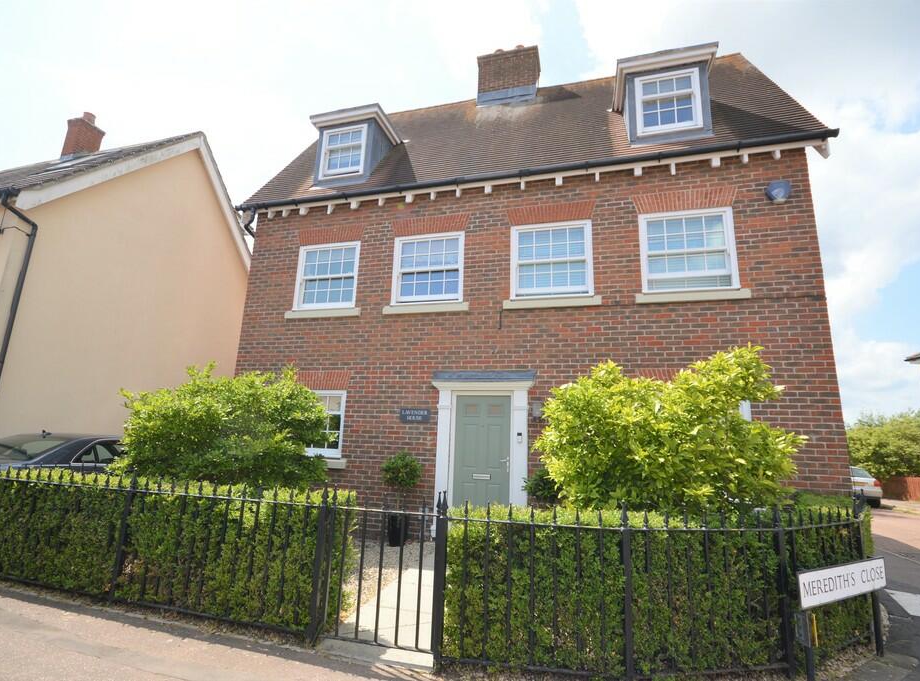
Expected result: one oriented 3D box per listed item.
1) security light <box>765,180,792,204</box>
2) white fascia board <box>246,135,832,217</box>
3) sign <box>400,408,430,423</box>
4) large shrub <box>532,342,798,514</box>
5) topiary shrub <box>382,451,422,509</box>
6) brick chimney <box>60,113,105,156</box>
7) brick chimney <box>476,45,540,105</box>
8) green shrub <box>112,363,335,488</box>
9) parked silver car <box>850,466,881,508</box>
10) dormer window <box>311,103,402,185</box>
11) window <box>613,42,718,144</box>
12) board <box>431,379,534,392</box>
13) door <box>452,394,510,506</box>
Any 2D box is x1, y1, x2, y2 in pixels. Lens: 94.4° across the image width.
[{"bbox_3d":[4.247,-1.957,5.675,0.260,0.320,0.110,-1,-11,15],"label":"security light"},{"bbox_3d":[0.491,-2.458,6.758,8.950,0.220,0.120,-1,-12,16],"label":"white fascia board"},{"bbox_3d":[-0.673,1.137,6.427,0.475,0.190,0.025,-1,-12,16],"label":"sign"},{"bbox_3d":[2.039,1.322,4.336,2.300,2.400,1.750,-1,-12,16],"label":"large shrub"},{"bbox_3d":[-0.831,1.953,6.021,0.610,0.780,0.610,2,-11,0],"label":"topiary shrub"},{"bbox_3d":[-10.561,-5.705,12.005,0.620,1.550,0.620,-1,-11,15],"label":"brick chimney"},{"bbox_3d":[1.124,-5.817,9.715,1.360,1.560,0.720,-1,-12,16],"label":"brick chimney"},{"bbox_3d":[-3.000,1.468,5.439,2.650,2.200,1.750,-1,-12,16],"label":"green shrub"},{"bbox_3d":[16.241,6.186,18.515,1.760,1.440,4.450,-4,-12,27],"label":"parked silver car"},{"bbox_3d":[-2.020,-3.410,8.169,1.420,1.450,1.050,-1,-12,16],"label":"dormer window"},{"bbox_3d":[3.143,-3.442,6.605,1.350,1.380,1.030,-1,-11,15],"label":"window"},{"bbox_3d":[0.318,0.666,6.202,1.530,0.180,0.170,-1,-11,15],"label":"board"},{"bbox_3d":[0.314,1.789,6.083,0.830,1.990,0.060,-1,-12,16],"label":"door"}]

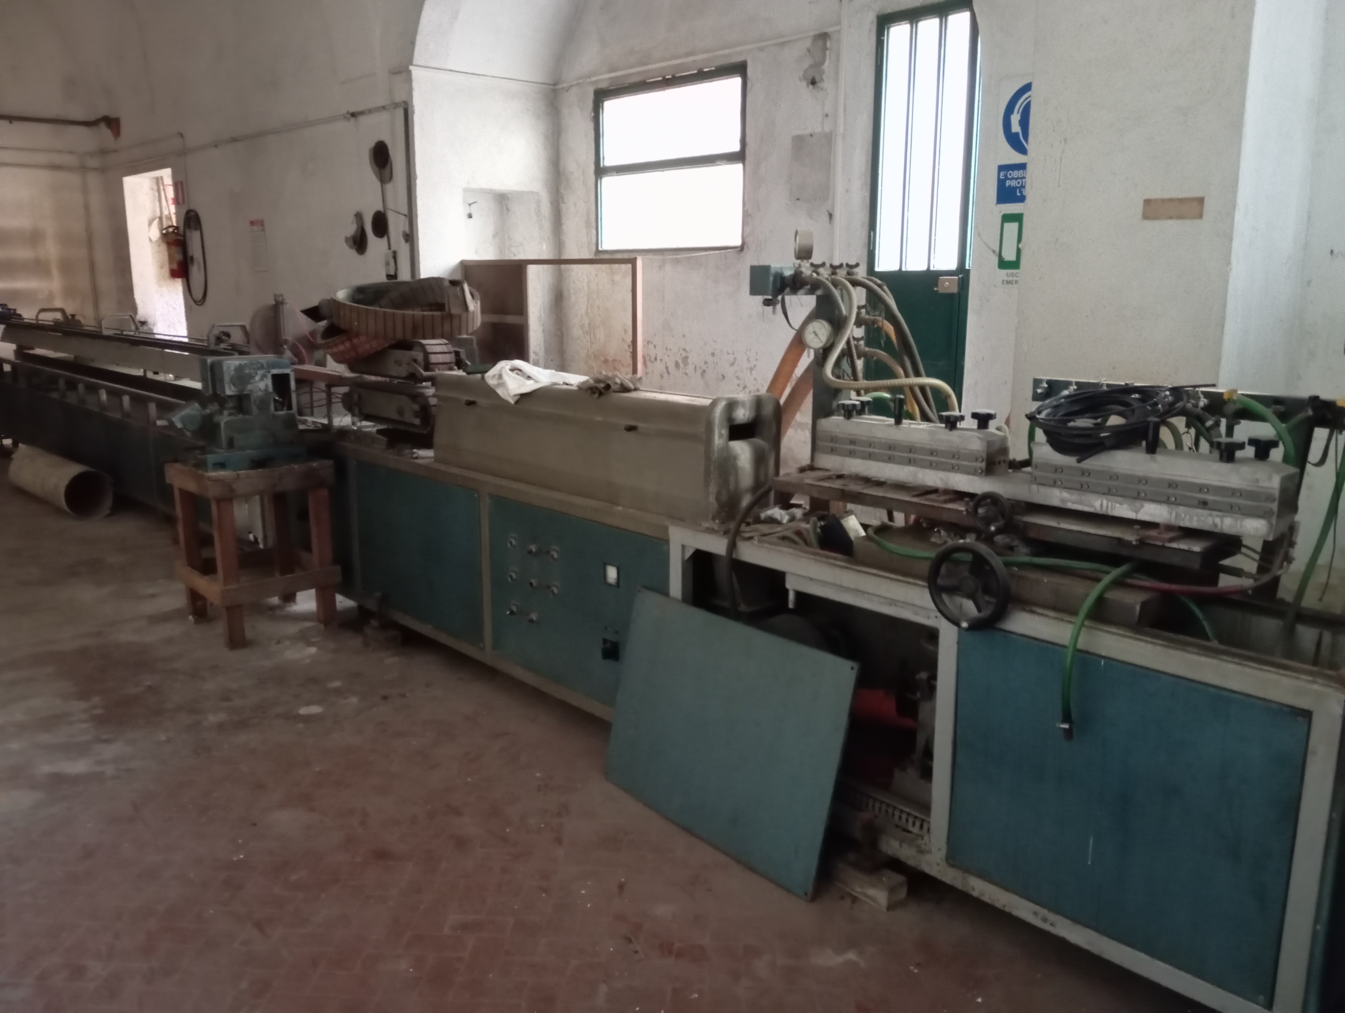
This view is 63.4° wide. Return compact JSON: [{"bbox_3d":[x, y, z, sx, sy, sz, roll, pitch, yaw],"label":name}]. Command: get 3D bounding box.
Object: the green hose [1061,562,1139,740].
[{"bbox_3d":[0.945,0.316,2.410,0.200,0.390,0.100,-11,16,-42],"label":"green hose"}]

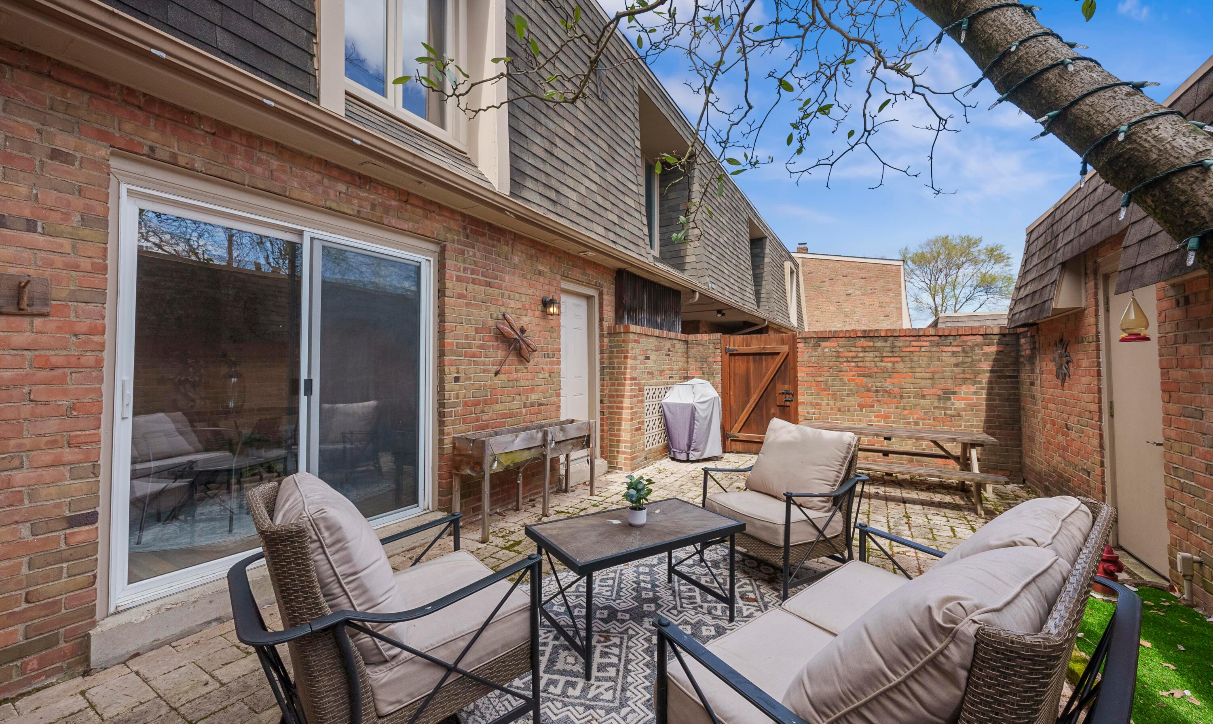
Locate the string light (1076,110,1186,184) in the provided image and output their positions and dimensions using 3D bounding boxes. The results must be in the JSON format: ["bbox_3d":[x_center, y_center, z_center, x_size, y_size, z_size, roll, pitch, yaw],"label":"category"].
[{"bbox_3d":[0.867,-0.355,0.780,0.140,0.100,0.110,-1,-1,34],"label":"string light"}]

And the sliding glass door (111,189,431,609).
[{"bbox_3d":[-1.882,0.166,3.018,0.110,2.030,1.800,-1,-1,31],"label":"sliding glass door"}]

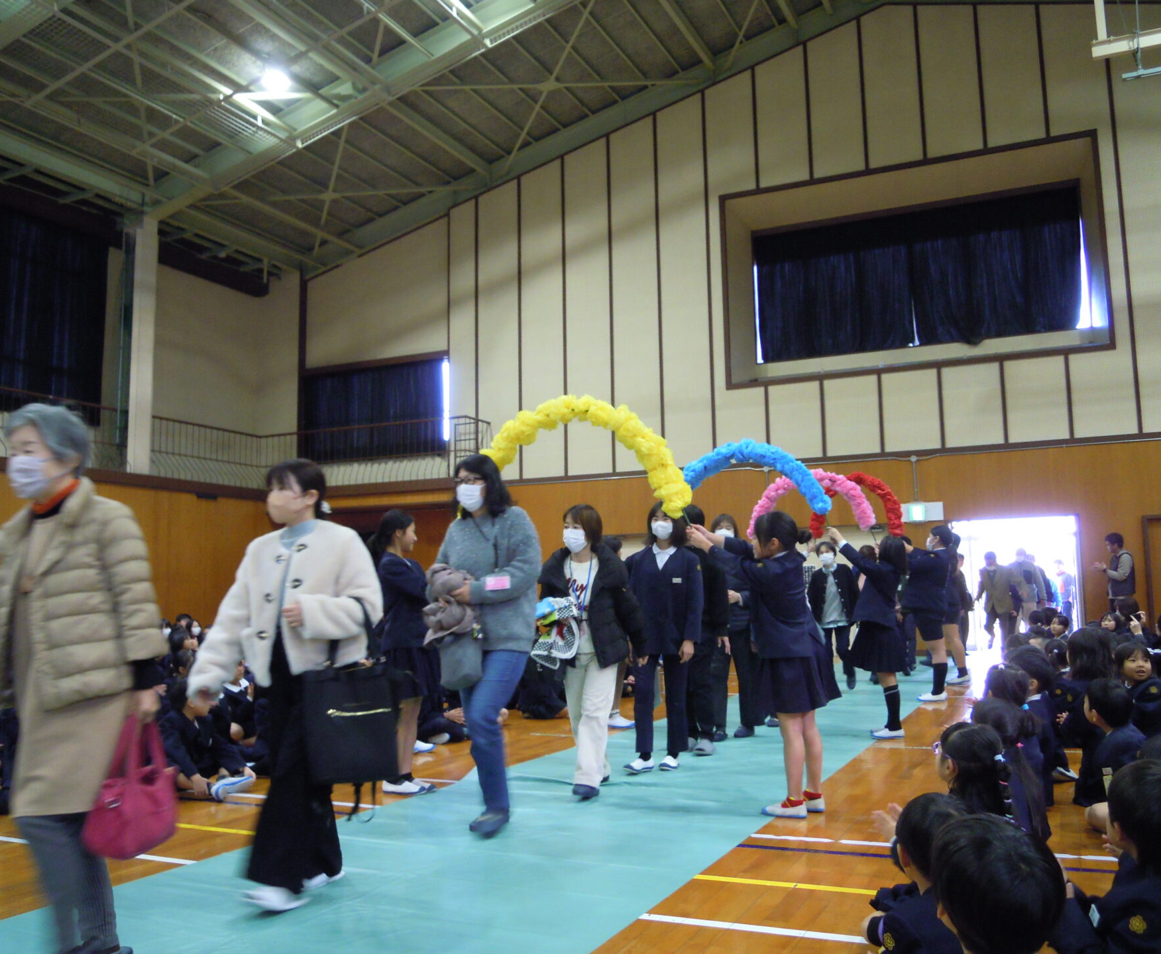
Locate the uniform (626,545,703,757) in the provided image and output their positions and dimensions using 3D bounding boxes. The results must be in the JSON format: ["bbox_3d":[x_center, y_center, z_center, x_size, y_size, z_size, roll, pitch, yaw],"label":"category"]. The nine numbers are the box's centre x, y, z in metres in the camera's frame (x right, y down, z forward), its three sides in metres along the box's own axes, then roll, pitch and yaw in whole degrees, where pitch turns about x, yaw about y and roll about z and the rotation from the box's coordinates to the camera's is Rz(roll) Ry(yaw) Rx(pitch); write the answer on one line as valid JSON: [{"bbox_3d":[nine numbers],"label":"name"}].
[{"bbox_3d":[0.495,1.028,6.100,0.430,1.240,0.260,-2,-7,11],"label":"uniform"}]

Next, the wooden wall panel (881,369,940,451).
[{"bbox_3d":[5.448,-1.093,16.939,0.912,1.335,0.050,-4,-8,25],"label":"wooden wall panel"}]

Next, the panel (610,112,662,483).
[{"bbox_3d":[0.965,-3.285,18.278,0.908,6.394,0.050,-4,-7,25],"label":"panel"}]

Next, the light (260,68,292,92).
[{"bbox_3d":[-4.517,-5.888,15.260,0.360,0.300,0.360,-1,-7,0],"label":"light"}]

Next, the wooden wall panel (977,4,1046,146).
[{"bbox_3d":[6.669,-6.196,15.922,0.854,2.099,0.050,-4,-7,25],"label":"wooden wall panel"}]

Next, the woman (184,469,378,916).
[{"bbox_3d":[-1.045,0.702,3.741,0.620,1.554,0.580,-5,-8,28],"label":"woman"}]

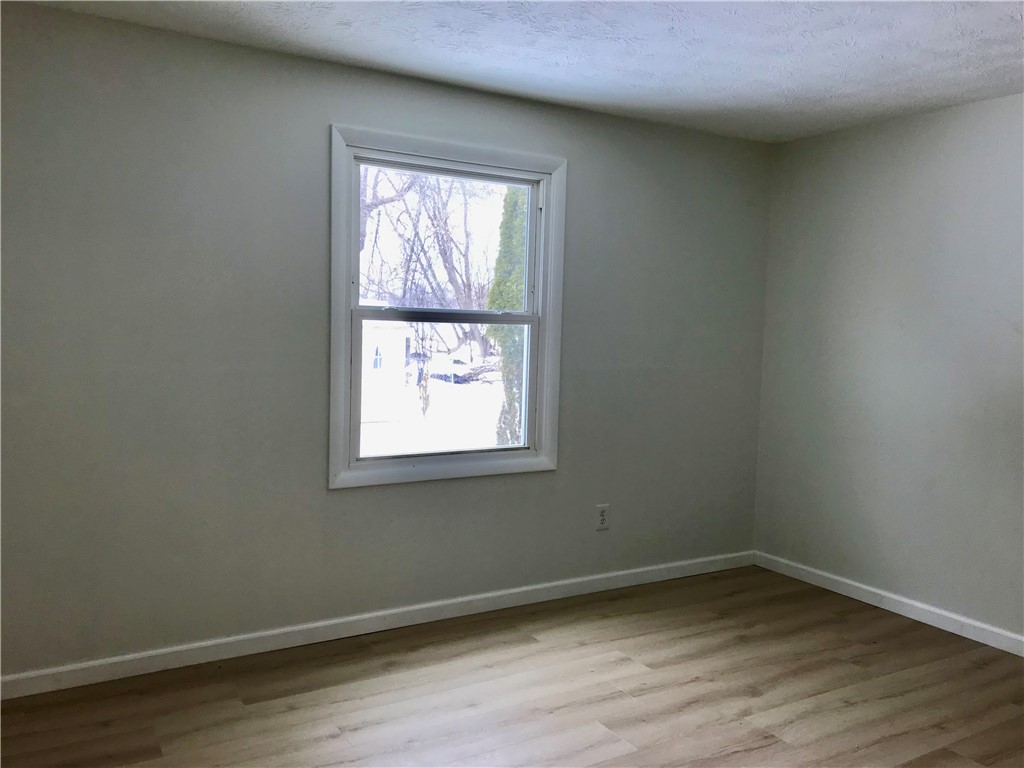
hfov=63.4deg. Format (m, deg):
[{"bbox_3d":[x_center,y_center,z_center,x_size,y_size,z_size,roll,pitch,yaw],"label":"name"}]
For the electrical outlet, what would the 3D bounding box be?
[{"bbox_3d":[0.452,0.661,4.088,0.077,0.123,0.010,-1,5,-31],"label":"electrical outlet"}]

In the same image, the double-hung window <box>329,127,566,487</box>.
[{"bbox_3d":[-0.266,-0.306,3.628,1.110,1.452,0.110,-1,5,-31],"label":"double-hung window"}]

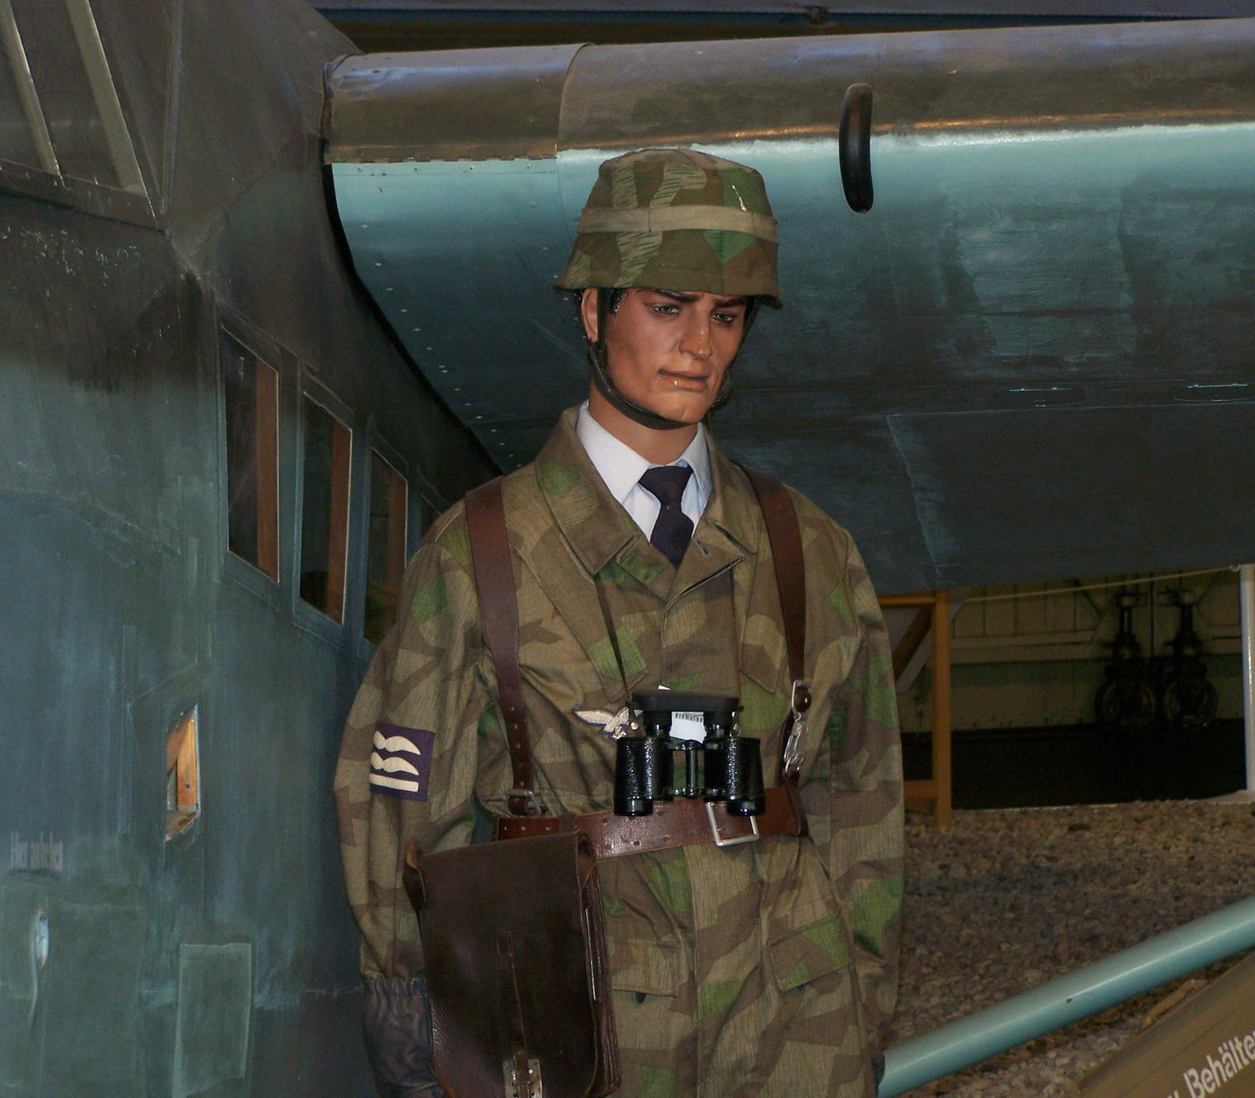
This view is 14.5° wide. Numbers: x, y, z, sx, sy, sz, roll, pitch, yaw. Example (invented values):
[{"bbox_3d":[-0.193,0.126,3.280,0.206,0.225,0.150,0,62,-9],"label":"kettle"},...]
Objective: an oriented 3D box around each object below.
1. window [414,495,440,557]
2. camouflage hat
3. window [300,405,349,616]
[{"bbox_3d":[-0.256,0.060,6.578,0.030,0.226,0.350,4,-5,6],"label":"window"},{"bbox_3d":[0.049,-0.342,5.200,0.232,0.160,0.265,4,1,-27],"label":"camouflage hat"},{"bbox_3d":[-0.339,-0.042,5.567,0.030,0.226,0.350,0,-6,5],"label":"window"}]

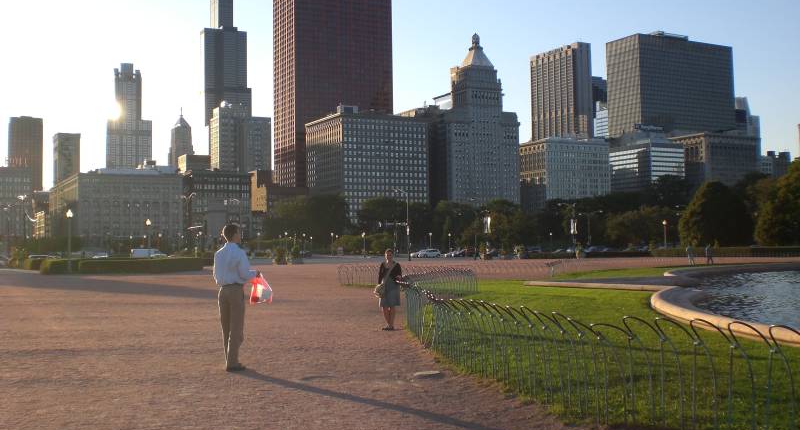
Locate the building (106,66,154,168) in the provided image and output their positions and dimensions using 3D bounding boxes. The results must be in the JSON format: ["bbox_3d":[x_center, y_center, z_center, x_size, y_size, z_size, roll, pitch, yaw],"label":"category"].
[{"bbox_3d":[-422.917,-87.486,1371.303,54.000,293.000,52.000,0,-2,-28],"label":"building"}]

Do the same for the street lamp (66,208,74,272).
[{"bbox_3d":[-22.877,1.711,61.085,0.500,4.500,0.500,-1,-2,0],"label":"street lamp"}]

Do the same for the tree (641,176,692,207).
[{"bbox_3d":[74.348,-0.195,245.000,15.500,21.400,15.500,-1,-2,17],"label":"tree"}]

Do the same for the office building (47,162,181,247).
[{"bbox_3d":[-175.126,1.084,536.461,57.000,46.000,110.000,0,-2,-28],"label":"office building"}]

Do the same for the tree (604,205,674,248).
[{"bbox_3d":[55.674,3.431,205.000,15.500,11.300,14.000,-1,-2,15],"label":"tree"}]

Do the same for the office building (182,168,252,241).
[{"bbox_3d":[-118.661,-1.348,532.991,40.000,49.000,50.000,0,-2,-28],"label":"office building"}]

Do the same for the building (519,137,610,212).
[{"bbox_3d":[104.817,-12.162,595.124,52.000,72.500,52.000,1,-3,-28],"label":"building"}]

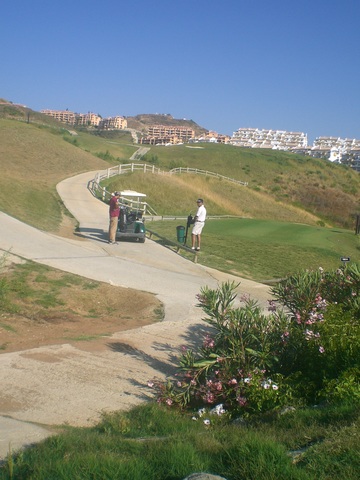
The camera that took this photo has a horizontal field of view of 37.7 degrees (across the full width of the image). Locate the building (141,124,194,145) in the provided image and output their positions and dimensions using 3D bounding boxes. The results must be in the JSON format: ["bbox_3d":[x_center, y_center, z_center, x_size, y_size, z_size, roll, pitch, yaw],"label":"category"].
[{"bbox_3d":[-12.583,-102.116,510.000,52.000,18.000,24.000,2,8,12],"label":"building"}]

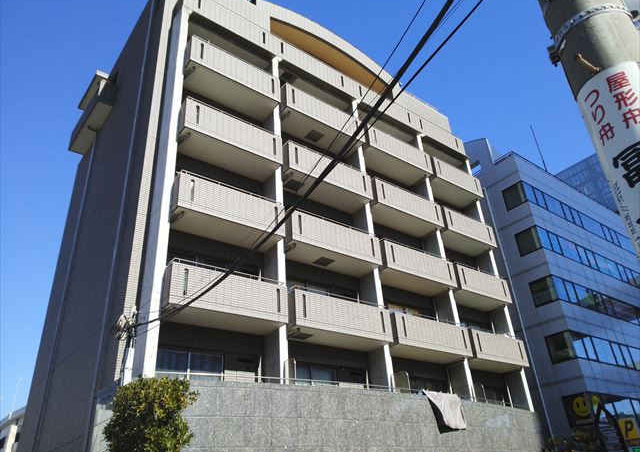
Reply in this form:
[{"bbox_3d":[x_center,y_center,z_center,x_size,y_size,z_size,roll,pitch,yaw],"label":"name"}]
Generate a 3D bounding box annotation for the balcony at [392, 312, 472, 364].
[{"bbox_3d":[4.087,4.455,19.695,4.188,1.290,1.280,18,-36,-33],"label":"balcony"}]

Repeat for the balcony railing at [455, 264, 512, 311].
[{"bbox_3d":[7.254,2.938,23.503,3.717,1.290,1.280,18,-36,-33],"label":"balcony railing"}]

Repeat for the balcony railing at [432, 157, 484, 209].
[{"bbox_3d":[6.899,-2.213,26.593,3.832,1.210,1.370,18,-36,-34],"label":"balcony railing"}]

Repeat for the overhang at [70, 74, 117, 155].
[{"bbox_3d":[-12.145,-5.962,26.635,0.870,2.100,4.600,18,-36,-33],"label":"overhang"}]

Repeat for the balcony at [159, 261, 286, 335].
[{"bbox_3d":[-2.906,2.274,14.884,3.758,1.210,1.370,18,-36,-34],"label":"balcony"}]

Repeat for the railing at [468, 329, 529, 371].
[{"bbox_3d":[7.447,5.535,22.013,3.717,1.290,1.280,18,-36,-33],"label":"railing"}]

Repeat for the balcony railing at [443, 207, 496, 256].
[{"bbox_3d":[7.061,0.341,24.992,3.717,1.290,1.280,18,-36,-33],"label":"balcony railing"}]

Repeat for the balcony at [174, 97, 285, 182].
[{"bbox_3d":[-3.279,-2.948,17.769,3.758,1.210,1.370,18,-36,-34],"label":"balcony"}]

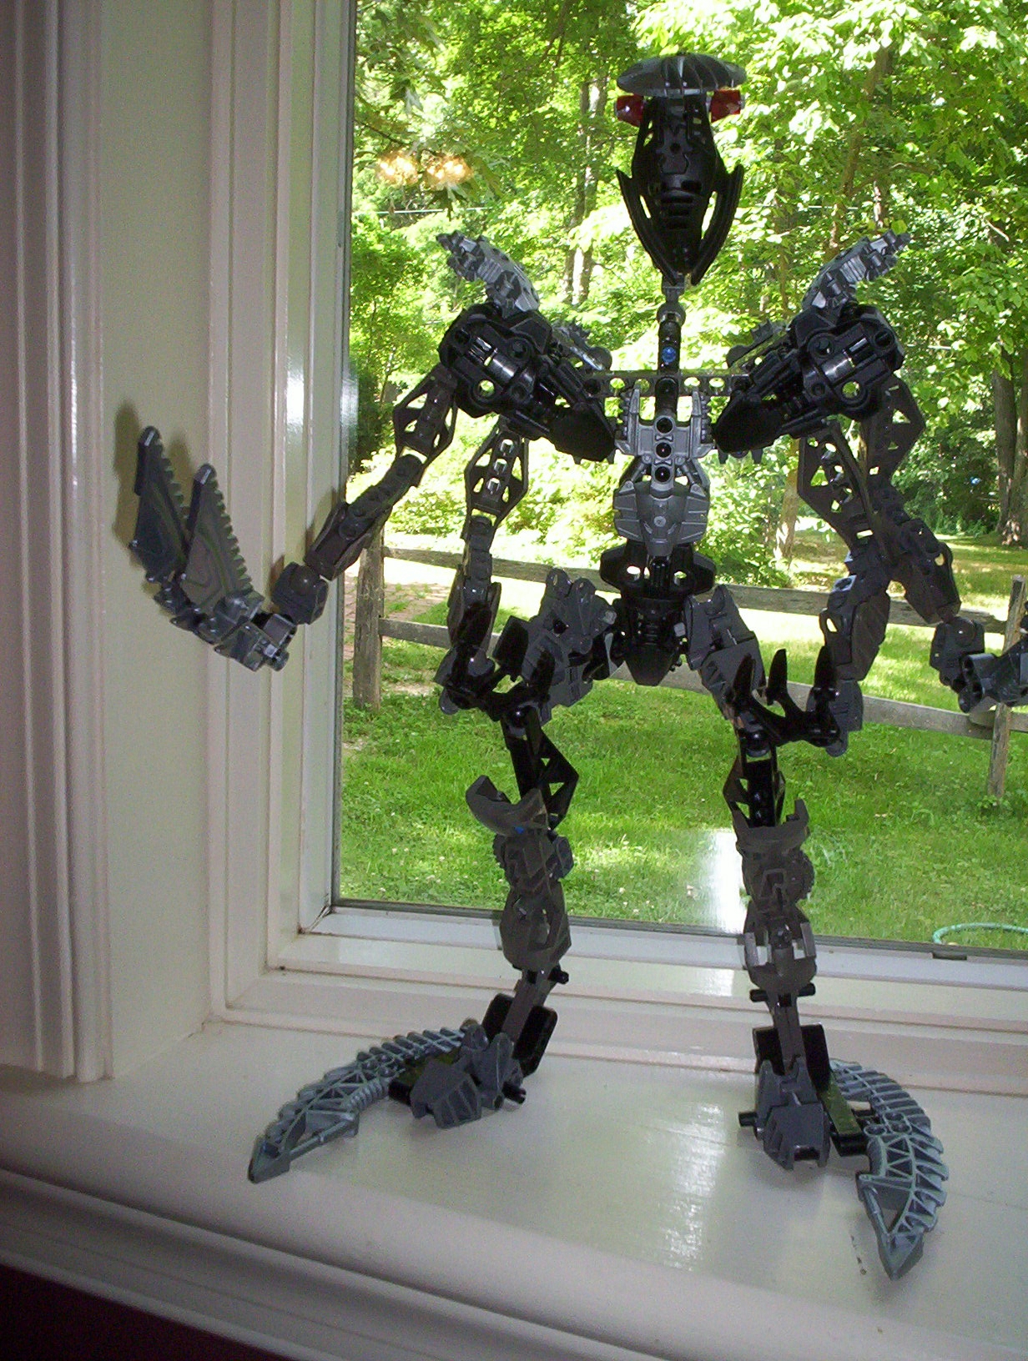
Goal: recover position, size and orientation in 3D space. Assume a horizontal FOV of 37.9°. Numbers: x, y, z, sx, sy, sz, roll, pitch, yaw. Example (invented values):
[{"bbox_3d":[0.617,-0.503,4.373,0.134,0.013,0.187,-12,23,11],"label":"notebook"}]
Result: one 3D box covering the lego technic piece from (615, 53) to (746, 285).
[{"bbox_3d":[0.054,-0.165,0.486,0.042,0.072,0.040,4,12,5],"label":"lego technic piece"}]

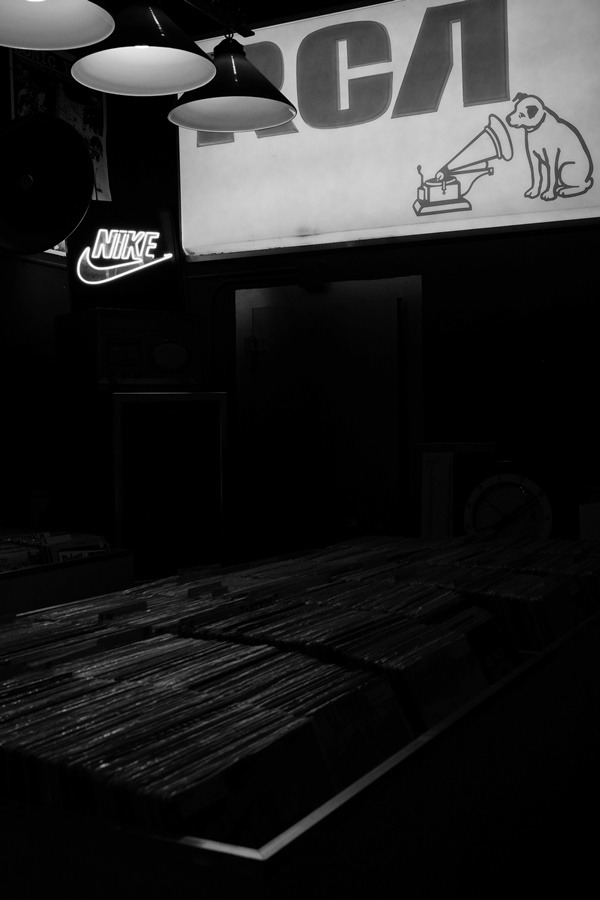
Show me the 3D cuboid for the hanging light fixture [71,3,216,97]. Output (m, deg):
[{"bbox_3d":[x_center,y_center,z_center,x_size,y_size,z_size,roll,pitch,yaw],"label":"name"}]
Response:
[{"bbox_3d":[-0.380,-1.007,2.465,0.350,0.200,0.350,-2,1,0],"label":"hanging light fixture"}]

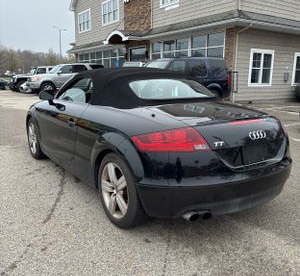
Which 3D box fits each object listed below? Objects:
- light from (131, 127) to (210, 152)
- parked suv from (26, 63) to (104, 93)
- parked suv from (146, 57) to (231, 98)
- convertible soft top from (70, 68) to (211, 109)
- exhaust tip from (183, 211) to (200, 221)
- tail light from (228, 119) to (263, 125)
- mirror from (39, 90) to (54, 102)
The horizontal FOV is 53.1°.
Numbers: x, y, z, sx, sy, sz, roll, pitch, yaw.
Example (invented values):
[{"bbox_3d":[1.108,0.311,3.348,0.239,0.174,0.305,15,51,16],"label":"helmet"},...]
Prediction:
[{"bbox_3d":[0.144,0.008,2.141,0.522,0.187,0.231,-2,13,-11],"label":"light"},{"bbox_3d":[-4.953,-3.666,18.740,4.880,1.820,1.870,-7,14,-31],"label":"parked suv"},{"bbox_3d":[0.982,-2.351,12.459,4.800,1.860,1.930,-6,14,-30],"label":"parked suv"},{"bbox_3d":[0.026,-0.591,3.383,1.360,0.410,1.430,-8,15,-35],"label":"convertible soft top"},{"bbox_3d":[0.322,0.588,2.247,0.080,0.068,0.105,-8,15,-35],"label":"exhaust tip"},{"bbox_3d":[0.787,-0.131,2.413,0.460,0.035,0.050,-8,15,-35],"label":"tail light"},{"bbox_3d":[-1.251,-0.515,3.650,0.200,0.130,0.130,-8,15,-35],"label":"mirror"}]

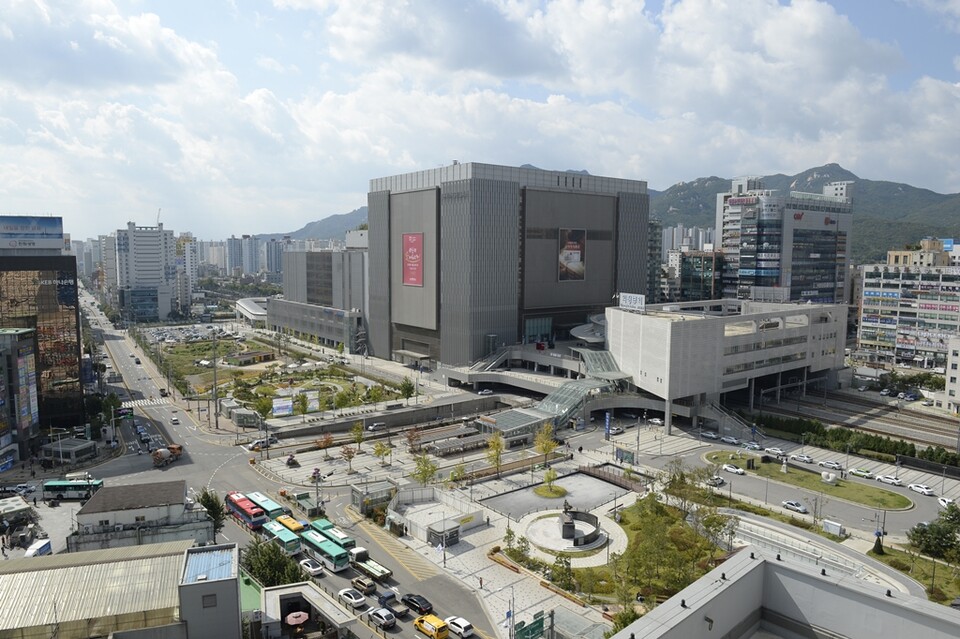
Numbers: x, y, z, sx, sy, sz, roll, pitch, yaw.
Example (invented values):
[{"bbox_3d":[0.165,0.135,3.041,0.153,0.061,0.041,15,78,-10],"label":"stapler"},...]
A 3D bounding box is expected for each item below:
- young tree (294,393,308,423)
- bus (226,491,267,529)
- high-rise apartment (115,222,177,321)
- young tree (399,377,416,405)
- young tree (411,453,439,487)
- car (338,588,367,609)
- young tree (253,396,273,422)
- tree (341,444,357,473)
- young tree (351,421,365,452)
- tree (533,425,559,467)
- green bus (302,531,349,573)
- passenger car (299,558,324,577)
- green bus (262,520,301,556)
[{"bbox_3d":[-50.615,25.384,182.885,3.500,8.610,3.500,0,6,0],"label":"young tree"},{"bbox_3d":[-42.936,35.025,117.043,2.500,3.300,11.900,-5,8,-43],"label":"bus"},{"bbox_3d":[-239.761,-33.579,460.211,35.800,70.500,17.000,-3,7,-32],"label":"high-rise apartment"},{"bbox_3d":[-22.908,22.882,203.463,4.700,9.650,4.700,0,6,0],"label":"young tree"},{"bbox_3d":[-11.510,31.746,134.935,5.600,7.500,5.300,0,6,-5],"label":"young tree"},{"bbox_3d":[-18.093,38.937,90.191,1.860,1.460,4.870,-5,8,-44],"label":"car"},{"bbox_3d":[-63.207,26.404,187.737,5.300,7.100,5.100,-2,6,-19],"label":"young tree"},{"bbox_3d":[-29.083,30.822,142.262,3.700,5.970,3.700,0,6,0],"label":"tree"},{"bbox_3d":[-30.983,29.667,162.510,3.058,7.998,3.058,-1,6,-11],"label":"young tree"},{"bbox_3d":[15.839,29.720,151.467,5.586,10.744,5.586,1,6,6],"label":"tree"},{"bbox_3d":[-24.786,36.793,101.846,2.500,3.200,10.900,-5,8,-43],"label":"green bus"},{"bbox_3d":[-26.088,37.984,98.756,1.860,1.460,4.870,-5,8,-44],"label":"passenger car"},{"bbox_3d":[-33.995,37.672,109.218,2.480,3.060,9.069,-5,8,-44],"label":"green bus"}]

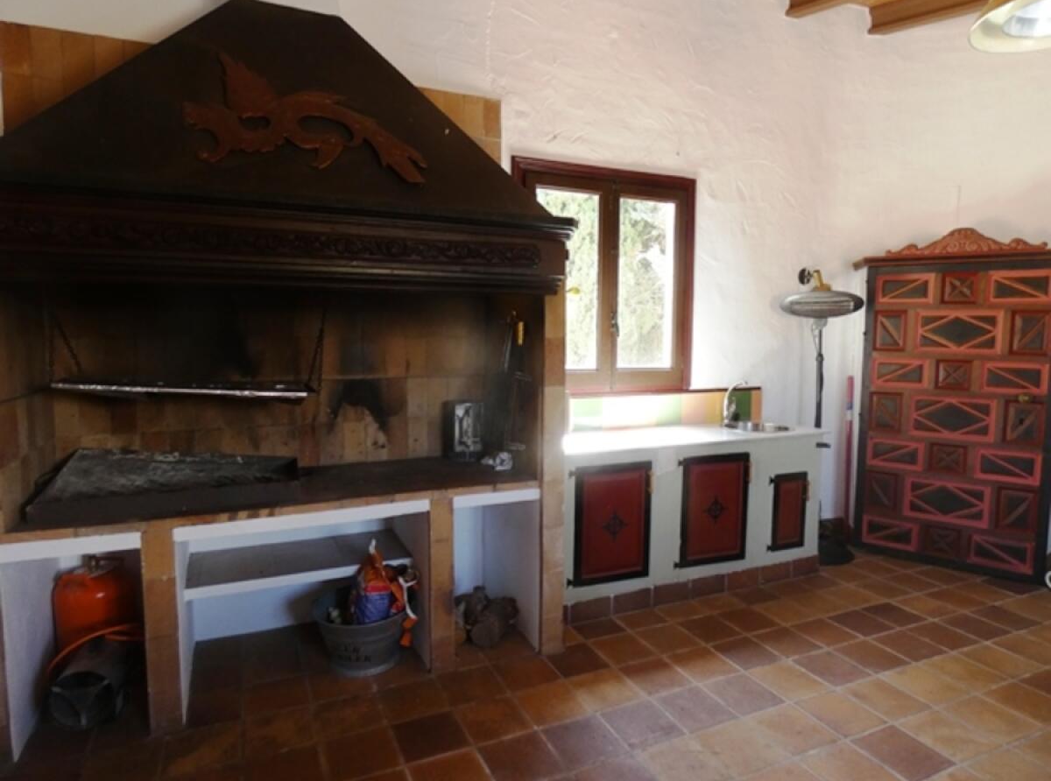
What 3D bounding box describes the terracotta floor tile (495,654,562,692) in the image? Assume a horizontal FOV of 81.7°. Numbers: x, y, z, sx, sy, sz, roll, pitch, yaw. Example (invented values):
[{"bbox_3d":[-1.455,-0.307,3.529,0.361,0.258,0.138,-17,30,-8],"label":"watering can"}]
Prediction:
[{"bbox_3d":[0.013,1.274,2.734,0.238,0.015,0.238,-2,5,-23],"label":"terracotta floor tile"}]

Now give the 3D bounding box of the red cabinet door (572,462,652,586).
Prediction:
[{"bbox_3d":[0.475,0.717,3.268,0.466,0.639,0.035,-2,5,-22],"label":"red cabinet door"}]

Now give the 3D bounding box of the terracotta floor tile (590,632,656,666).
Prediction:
[{"bbox_3d":[0.485,1.257,2.932,0.238,0.015,0.238,-2,5,-23],"label":"terracotta floor tile"}]

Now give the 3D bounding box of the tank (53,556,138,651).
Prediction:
[{"bbox_3d":[-1.875,0.995,2.663,0.300,0.570,0.300,-2,5,-23],"label":"tank"}]

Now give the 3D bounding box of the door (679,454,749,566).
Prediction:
[{"bbox_3d":[1.109,0.697,3.540,0.482,0.638,0.025,-2,5,-23],"label":"door"}]

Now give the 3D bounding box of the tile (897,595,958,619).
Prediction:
[{"bbox_3d":[2.180,1.175,3.296,0.243,0.015,0.243,-2,5,-23],"label":"tile"}]

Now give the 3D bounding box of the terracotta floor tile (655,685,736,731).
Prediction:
[{"bbox_3d":[0.663,1.255,2.389,0.238,0.015,0.238,-2,5,-23],"label":"terracotta floor tile"}]

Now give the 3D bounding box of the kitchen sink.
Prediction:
[{"bbox_3d":[1.544,0.318,4.034,0.410,0.150,0.410,-2,5,-23],"label":"kitchen sink"}]

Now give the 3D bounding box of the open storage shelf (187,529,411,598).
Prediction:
[{"bbox_3d":[-1.086,0.823,2.947,0.970,0.042,0.487,-2,5,-23],"label":"open storage shelf"}]

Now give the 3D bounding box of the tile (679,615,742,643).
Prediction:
[{"bbox_3d":[0.926,1.206,3.043,0.238,0.015,0.238,-2,5,-23],"label":"tile"}]

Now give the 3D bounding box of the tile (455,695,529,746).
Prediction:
[{"bbox_3d":[-0.131,1.298,2.391,0.240,0.020,0.240,-2,5,-23],"label":"tile"}]

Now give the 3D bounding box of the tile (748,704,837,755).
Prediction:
[{"bbox_3d":[1.019,1.303,2.324,0.238,0.015,0.238,-2,5,-23],"label":"tile"}]

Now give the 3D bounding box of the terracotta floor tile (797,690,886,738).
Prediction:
[{"bbox_3d":[1.255,1.293,2.422,0.240,0.020,0.240,-2,5,-23],"label":"terracotta floor tile"}]

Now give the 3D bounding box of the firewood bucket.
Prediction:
[{"bbox_3d":[-0.734,1.097,2.765,0.420,0.255,0.420,0,4,0],"label":"firewood bucket"}]

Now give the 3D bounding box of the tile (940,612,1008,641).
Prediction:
[{"bbox_3d":[2.331,1.232,3.151,0.237,0.015,0.237,-2,5,-23],"label":"tile"}]

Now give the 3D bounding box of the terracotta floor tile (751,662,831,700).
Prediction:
[{"bbox_3d":[1.151,1.274,2.661,0.240,0.020,0.240,-2,5,-23],"label":"terracotta floor tile"}]

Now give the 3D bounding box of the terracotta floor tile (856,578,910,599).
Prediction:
[{"bbox_3d":[2.132,1.194,3.619,0.237,0.015,0.237,-2,5,-23],"label":"terracotta floor tile"}]

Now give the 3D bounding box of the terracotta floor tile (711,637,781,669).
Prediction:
[{"bbox_3d":[1.050,1.256,2.898,0.240,0.020,0.240,-2,5,-23],"label":"terracotta floor tile"}]

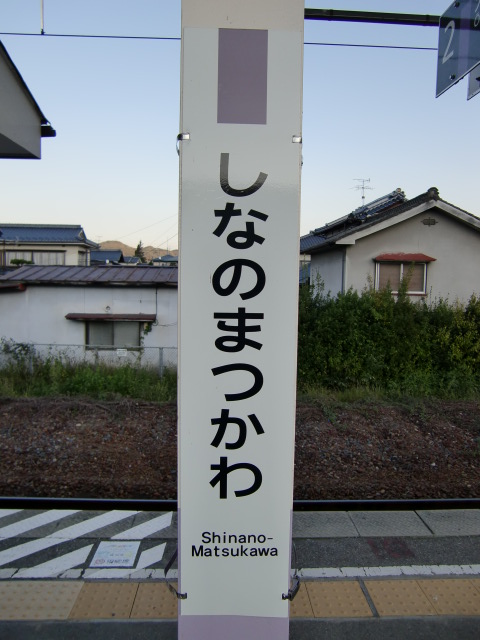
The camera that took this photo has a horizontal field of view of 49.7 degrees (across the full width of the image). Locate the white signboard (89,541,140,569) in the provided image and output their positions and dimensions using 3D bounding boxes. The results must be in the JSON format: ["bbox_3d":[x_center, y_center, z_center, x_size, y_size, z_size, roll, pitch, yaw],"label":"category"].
[{"bbox_3d":[-0.737,1.393,3.096,0.250,0.015,0.292,1,5,-2],"label":"white signboard"}]

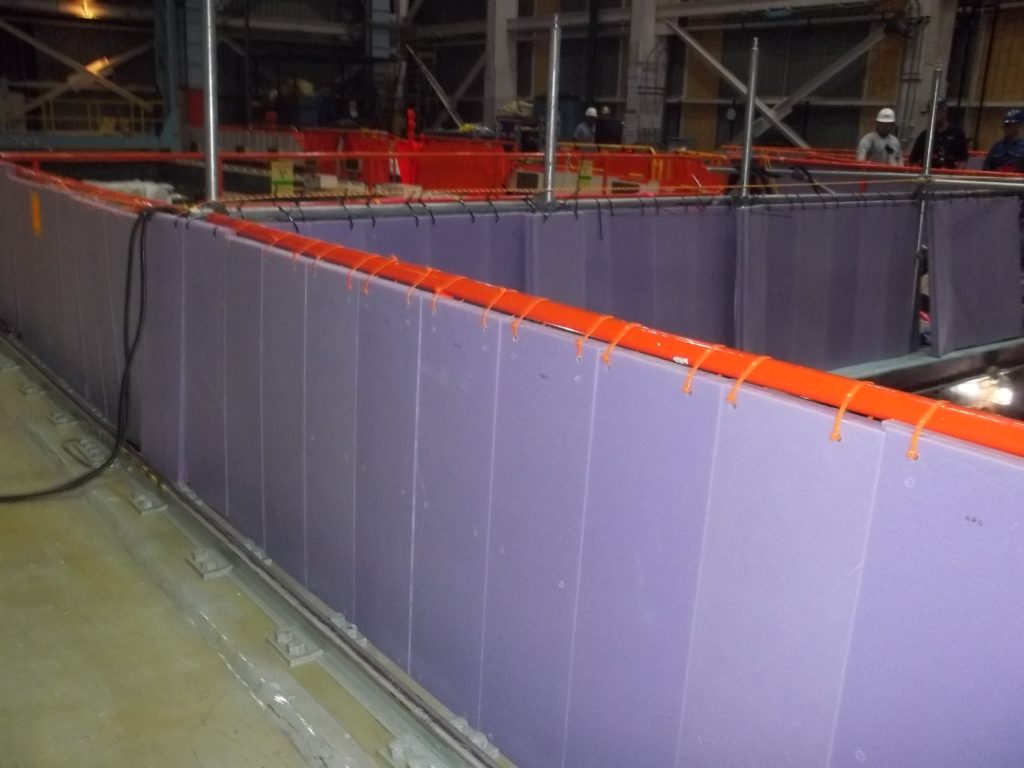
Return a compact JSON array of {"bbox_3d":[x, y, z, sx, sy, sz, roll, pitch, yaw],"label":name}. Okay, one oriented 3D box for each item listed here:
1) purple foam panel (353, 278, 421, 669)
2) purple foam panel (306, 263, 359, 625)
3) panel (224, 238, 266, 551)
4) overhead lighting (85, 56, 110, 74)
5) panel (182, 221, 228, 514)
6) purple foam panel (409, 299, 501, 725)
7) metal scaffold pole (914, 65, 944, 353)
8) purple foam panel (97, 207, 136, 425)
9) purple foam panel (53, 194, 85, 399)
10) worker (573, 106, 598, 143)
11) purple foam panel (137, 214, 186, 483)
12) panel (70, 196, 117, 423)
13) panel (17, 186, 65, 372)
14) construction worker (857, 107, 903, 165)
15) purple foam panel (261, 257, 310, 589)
[{"bbox_3d":[-0.325,0.250,2.658,0.044,1.039,0.312,-9,19,-38],"label":"purple foam panel"},{"bbox_3d":[-0.519,0.177,2.891,0.044,1.039,0.312,-9,19,-38],"label":"purple foam panel"},{"bbox_3d":[-0.861,0.033,3.202,0.035,0.980,0.312,-8,19,-37],"label":"panel"},{"bbox_3d":[-12.314,-9.462,29.000,0.700,0.450,0.350,-9,19,-37],"label":"overhead lighting"},{"bbox_3d":[-1.125,-0.050,3.624,0.044,1.039,0.396,-9,19,-38],"label":"panel"},{"bbox_3d":[-0.130,0.304,2.307,0.035,0.980,0.303,-8,19,-37],"label":"purple foam panel"},{"bbox_3d":[2.582,-1.062,6.116,0.046,1.756,0.046,-11,18,-37],"label":"metal scaffold pole"},{"bbox_3d":[-1.691,-0.266,4.323,0.044,1.039,0.374,-9,19,-38],"label":"purple foam panel"},{"bbox_3d":[-2.228,-0.468,4.972,0.044,1.039,0.296,-9,19,-38],"label":"purple foam panel"},{"bbox_3d":[1.232,-3.929,17.024,0.360,1.730,0.500,13,18,34],"label":"worker"},{"bbox_3d":[-1.408,-0.146,3.928,0.044,1.039,0.437,-9,19,-38],"label":"purple foam panel"},{"bbox_3d":[-1.924,-0.360,4.501,0.035,0.980,0.314,-8,19,-37],"label":"panel"},{"bbox_3d":[-2.488,-0.570,5.192,0.035,0.980,0.304,-8,19,-37],"label":"panel"},{"bbox_3d":[4.004,-2.170,10.926,0.540,1.760,0.360,8,16,18],"label":"construction worker"},{"bbox_3d":[-0.712,0.105,3.125,0.044,1.039,0.312,-9,19,-38],"label":"purple foam panel"}]

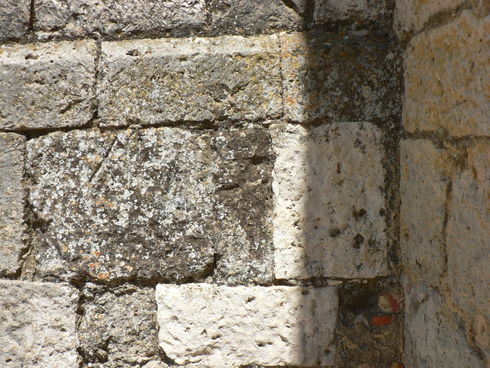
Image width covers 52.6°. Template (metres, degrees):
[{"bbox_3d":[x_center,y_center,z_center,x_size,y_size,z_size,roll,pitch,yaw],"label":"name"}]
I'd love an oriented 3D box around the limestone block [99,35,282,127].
[{"bbox_3d":[-0.186,-0.356,1.879,0.645,0.305,0.260,-2,-4,3],"label":"limestone block"}]

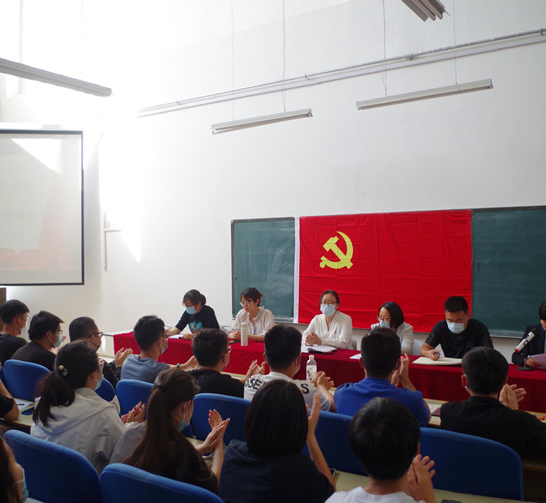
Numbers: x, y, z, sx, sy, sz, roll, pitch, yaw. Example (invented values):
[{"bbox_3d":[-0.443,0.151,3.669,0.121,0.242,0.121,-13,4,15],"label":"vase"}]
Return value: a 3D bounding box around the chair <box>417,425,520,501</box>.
[{"bbox_3d":[0.728,1.071,2.118,0.450,0.910,0.500,-1,0,31],"label":"chair"}]

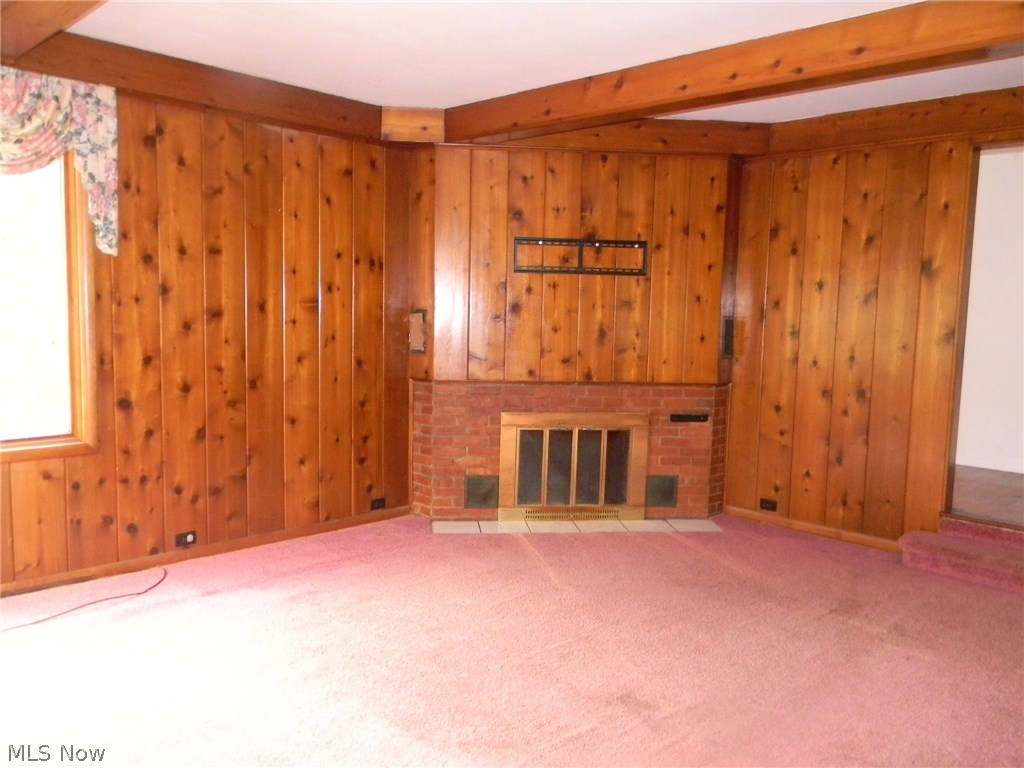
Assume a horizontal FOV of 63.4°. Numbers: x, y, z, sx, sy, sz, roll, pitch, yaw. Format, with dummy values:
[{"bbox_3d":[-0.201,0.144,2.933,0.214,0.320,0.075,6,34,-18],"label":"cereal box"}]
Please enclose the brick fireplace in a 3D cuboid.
[{"bbox_3d":[0.412,0.434,5.539,2.110,0.898,0.220,1,6,-5],"label":"brick fireplace"}]

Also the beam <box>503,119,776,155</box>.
[{"bbox_3d":[0.766,-1.565,5.191,1.706,0.186,0.060,1,6,-5],"label":"beam"}]

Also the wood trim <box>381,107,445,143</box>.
[{"bbox_3d":[-0.605,-1.579,5.062,0.386,0.196,0.060,1,6,-5],"label":"wood trim"}]

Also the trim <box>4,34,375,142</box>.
[{"bbox_3d":[-1.486,-1.525,4.304,0.050,0.193,1.985,7,8,42],"label":"trim"}]

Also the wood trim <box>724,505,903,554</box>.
[{"bbox_3d":[1.893,0.917,5.283,0.033,0.060,1.165,-4,8,-44],"label":"wood trim"}]

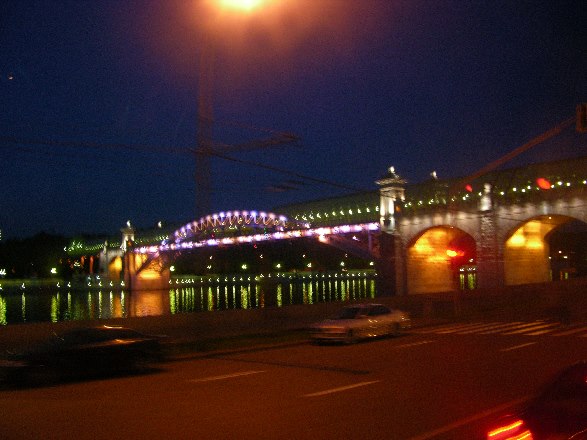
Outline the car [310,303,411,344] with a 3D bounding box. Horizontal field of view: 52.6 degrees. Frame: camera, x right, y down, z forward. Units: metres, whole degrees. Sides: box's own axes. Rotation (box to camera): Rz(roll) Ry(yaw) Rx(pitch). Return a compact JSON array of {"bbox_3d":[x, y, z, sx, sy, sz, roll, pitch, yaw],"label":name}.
[{"bbox_3d":[2.886,4.275,25.117,4.550,1.410,1.740,2,-5,-43],"label":"car"}]

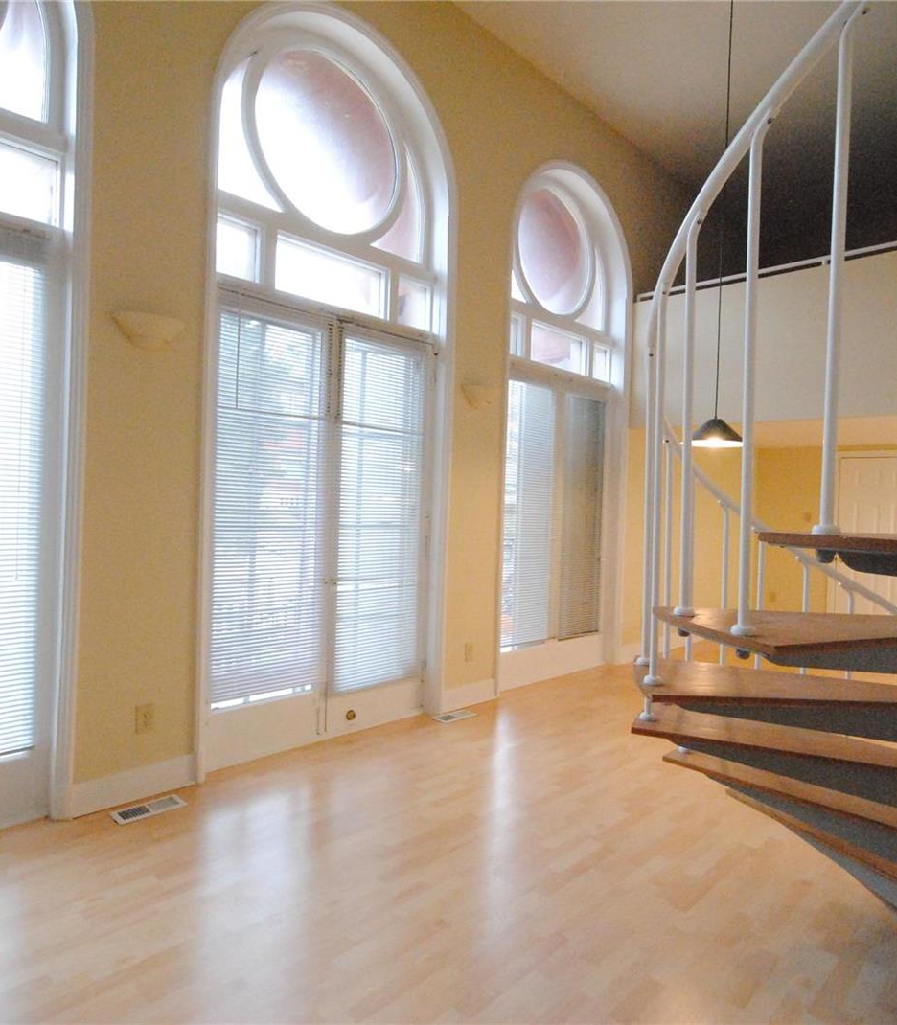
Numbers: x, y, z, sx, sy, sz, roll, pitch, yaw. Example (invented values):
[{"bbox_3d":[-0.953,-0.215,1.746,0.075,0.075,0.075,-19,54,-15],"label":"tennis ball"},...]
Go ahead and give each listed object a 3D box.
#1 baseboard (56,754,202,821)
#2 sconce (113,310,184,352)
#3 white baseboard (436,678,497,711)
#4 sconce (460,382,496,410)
[{"bbox_3d":[-1.409,1.227,2.895,0.550,0.146,0.020,1,1,-44],"label":"baseboard"},{"bbox_3d":[-1.301,-0.798,2.827,0.302,0.120,0.124,1,1,-44],"label":"sconce"},{"bbox_3d":[0.138,1.262,4.410,0.550,0.146,0.020,1,1,-44],"label":"white baseboard"},{"bbox_3d":[0.230,-0.763,4.318,0.305,0.121,0.124,1,1,-44],"label":"sconce"}]

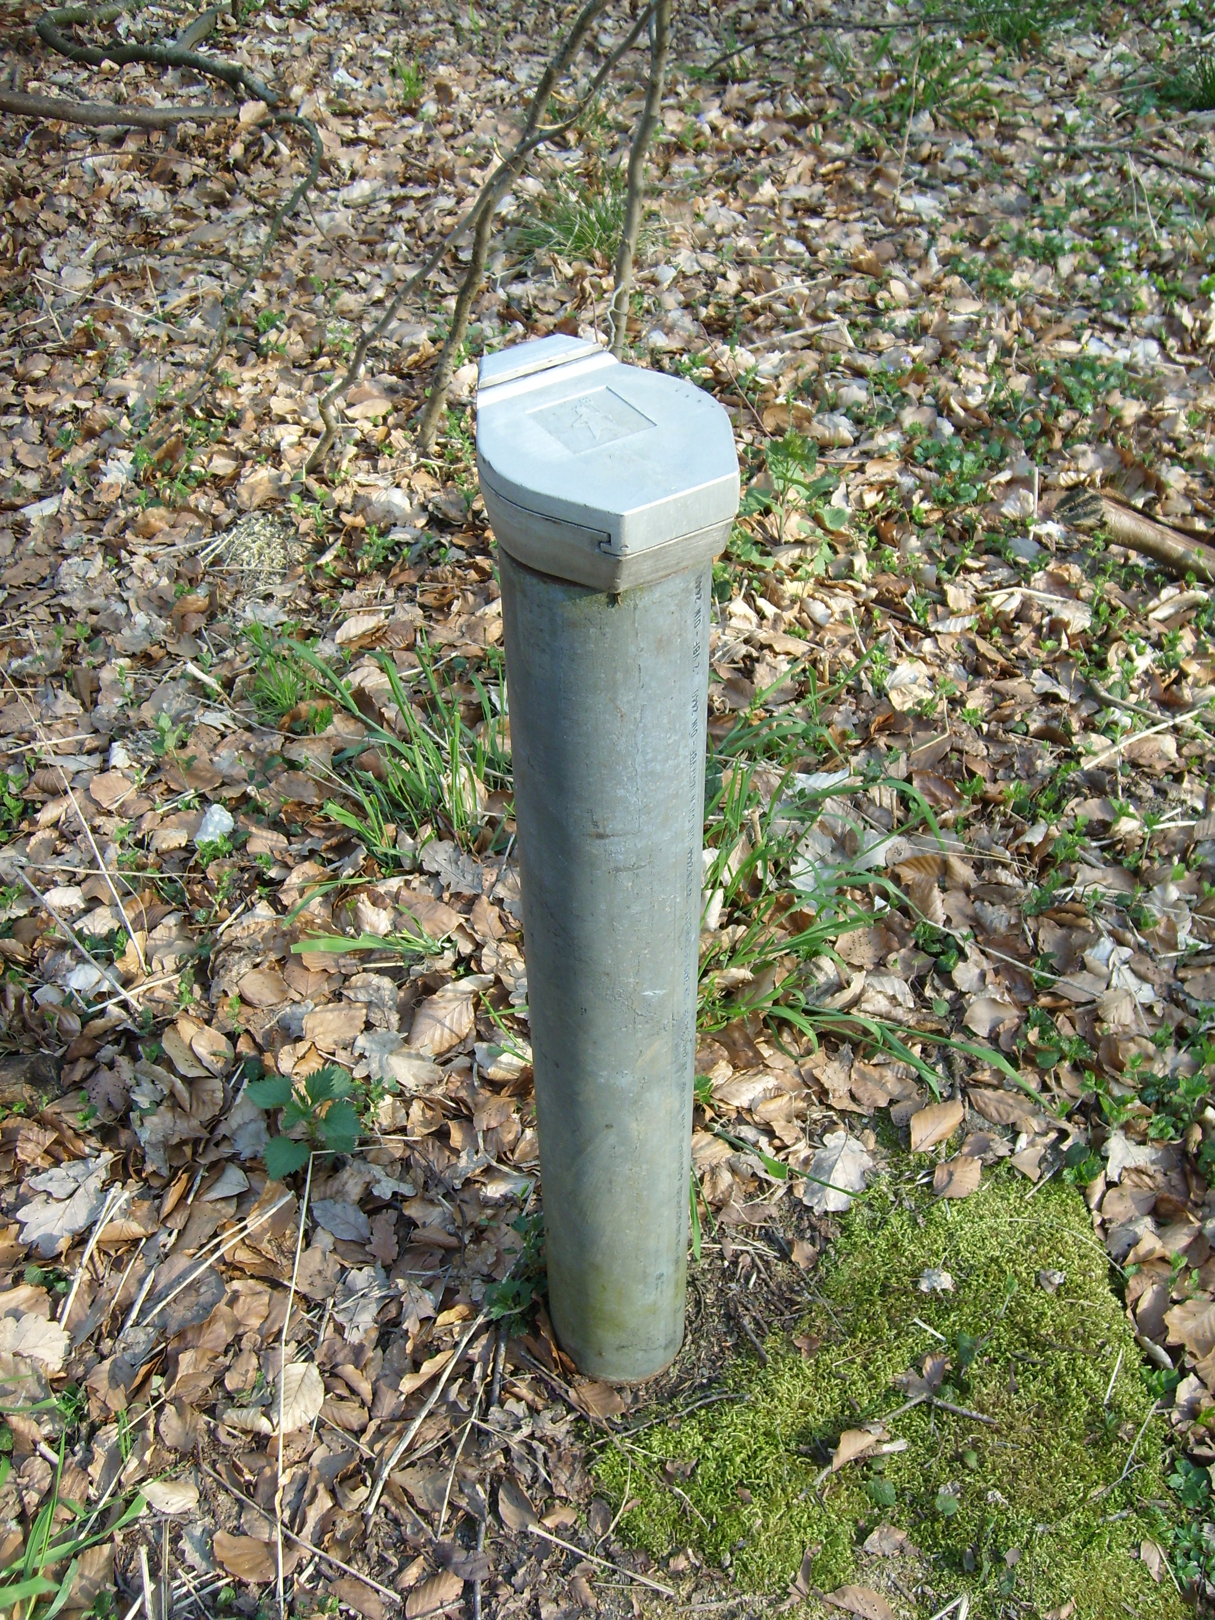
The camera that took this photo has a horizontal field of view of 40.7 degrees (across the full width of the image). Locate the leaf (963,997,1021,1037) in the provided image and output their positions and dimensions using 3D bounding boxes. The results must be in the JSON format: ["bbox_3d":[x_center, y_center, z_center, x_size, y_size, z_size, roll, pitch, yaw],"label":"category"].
[{"bbox_3d":[0.457,0.248,1.972,0.067,0.020,0.048,-28,49,-26],"label":"leaf"}]

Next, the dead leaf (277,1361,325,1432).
[{"bbox_3d":[-0.302,0.579,1.621,0.043,0.020,0.074,-4,42,-3],"label":"dead leaf"}]

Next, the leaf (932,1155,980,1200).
[{"bbox_3d":[0.382,0.401,1.789,0.049,0.020,0.059,9,43,11],"label":"leaf"}]

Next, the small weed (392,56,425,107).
[{"bbox_3d":[-0.526,-1.921,4.321,0.090,0.105,0.085,-1,42,0],"label":"small weed"}]

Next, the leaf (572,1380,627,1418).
[{"bbox_3d":[-0.008,0.582,1.613,0.035,0.020,0.051,-32,51,-30],"label":"leaf"}]

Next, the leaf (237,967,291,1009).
[{"bbox_3d":[-0.424,0.219,2.020,0.049,0.020,0.068,-28,49,-26],"label":"leaf"}]

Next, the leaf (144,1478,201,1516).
[{"bbox_3d":[-0.413,0.649,1.547,0.059,0.020,0.031,4,42,5],"label":"leaf"}]

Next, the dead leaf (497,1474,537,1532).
[{"bbox_3d":[-0.086,0.654,1.535,0.028,0.020,0.059,-24,47,-23],"label":"dead leaf"}]

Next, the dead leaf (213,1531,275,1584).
[{"bbox_3d":[-0.336,0.687,1.503,0.068,0.020,0.038,9,43,10],"label":"dead leaf"}]

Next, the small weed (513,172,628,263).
[{"bbox_3d":[-0.078,-1.298,3.594,0.275,0.150,0.240,-1,42,0],"label":"small weed"}]

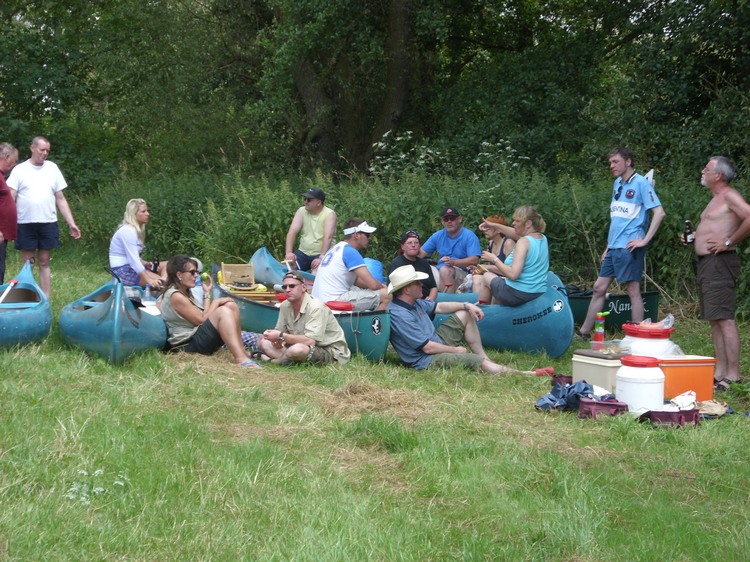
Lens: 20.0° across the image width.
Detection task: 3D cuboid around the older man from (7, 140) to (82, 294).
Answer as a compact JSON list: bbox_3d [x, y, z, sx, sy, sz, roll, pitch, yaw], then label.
[{"bbox_3d":[-3.311,-0.574,21.200,0.740,1.770,0.400,-1,6,-9],"label":"older man"}]

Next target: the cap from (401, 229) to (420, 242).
[{"bbox_3d":[0.321,-0.412,19.200,0.180,0.140,0.250,-1,5,-14],"label":"cap"}]

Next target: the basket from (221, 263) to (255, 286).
[{"bbox_3d":[-1.328,-0.053,20.500,0.340,0.260,0.280,0,5,-6],"label":"basket"}]

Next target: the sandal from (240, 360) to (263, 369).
[{"bbox_3d":[-1.008,0.681,17.250,0.250,0.075,0.095,4,7,33],"label":"sandal"}]

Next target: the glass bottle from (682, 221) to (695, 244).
[{"bbox_3d":[2.402,-0.371,16.200,0.067,0.205,0.067,-6,16,1],"label":"glass bottle"}]

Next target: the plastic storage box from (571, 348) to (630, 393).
[{"bbox_3d":[1.661,0.697,15.400,0.260,0.340,0.430,-4,7,-36],"label":"plastic storage box"}]

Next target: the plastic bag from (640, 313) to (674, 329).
[{"bbox_3d":[2.076,0.294,15.600,0.250,0.120,0.170,-1,6,-11],"label":"plastic bag"}]

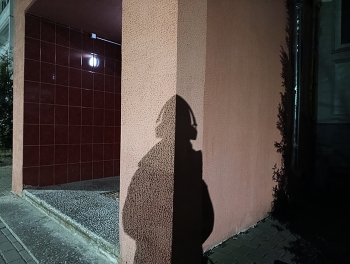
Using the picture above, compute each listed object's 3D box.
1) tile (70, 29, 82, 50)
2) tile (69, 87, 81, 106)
[{"bbox_3d":[-1.585,-1.462,3.716,0.012,0.300,0.200,1,0,44],"label":"tile"},{"bbox_3d":[-1.596,-0.558,3.720,0.010,0.300,0.200,1,0,44],"label":"tile"}]

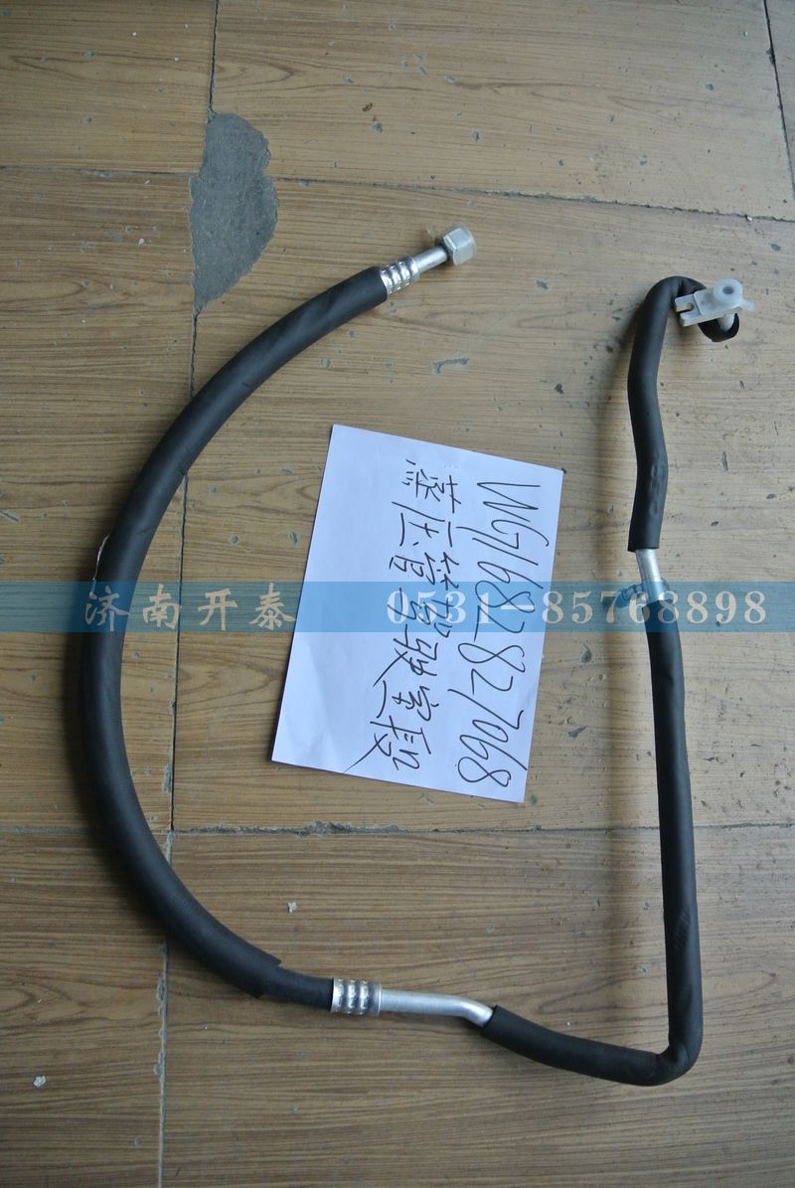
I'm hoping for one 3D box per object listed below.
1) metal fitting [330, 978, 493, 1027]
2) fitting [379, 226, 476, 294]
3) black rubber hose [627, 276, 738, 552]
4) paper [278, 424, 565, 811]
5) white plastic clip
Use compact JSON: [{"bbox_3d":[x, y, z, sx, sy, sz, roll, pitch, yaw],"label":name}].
[{"bbox_3d":[0.012,0.310,0.726,0.122,0.034,0.026,7,77,-5],"label":"metal fitting"},{"bbox_3d":[0.027,-0.301,0.871,0.099,0.033,0.033,-31,83,-12],"label":"fitting"},{"bbox_3d":[0.248,-0.164,0.856,0.087,0.058,0.285,13,76,-4],"label":"black rubber hose"},{"bbox_3d":[0.024,0.012,0.818,0.210,0.004,0.297,10,77,-5],"label":"paper"},{"bbox_3d":[0.279,-0.257,0.850,0.066,0.043,0.028,-20,67,6],"label":"white plastic clip"}]

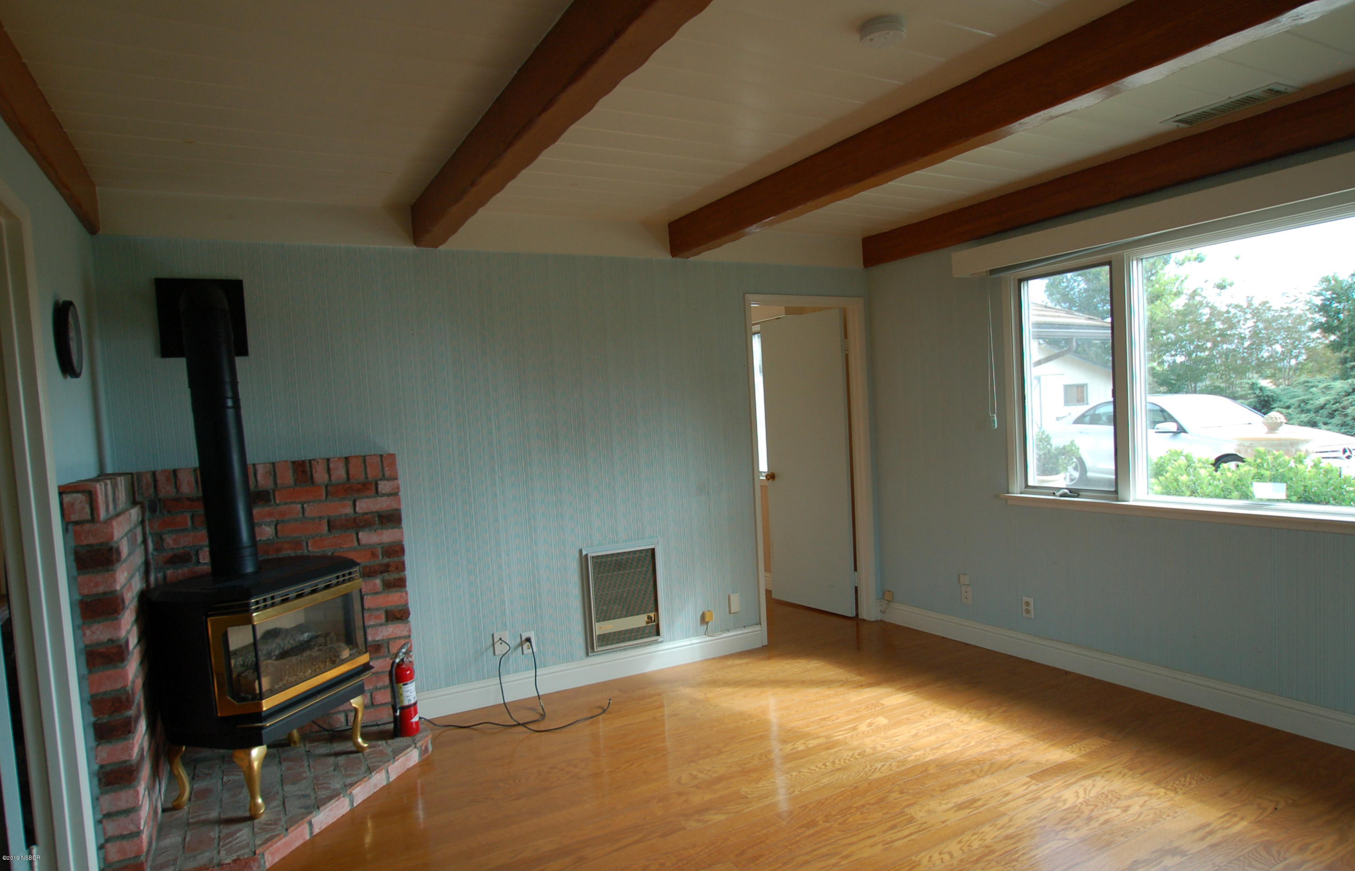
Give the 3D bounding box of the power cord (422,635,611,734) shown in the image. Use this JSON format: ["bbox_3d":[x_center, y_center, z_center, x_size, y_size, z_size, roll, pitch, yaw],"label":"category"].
[{"bbox_3d":[-0.749,1.172,3.768,0.880,0.355,0.480,-4,1,-27],"label":"power cord"}]

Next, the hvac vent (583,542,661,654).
[{"bbox_3d":[-0.292,0.873,4.271,0.437,0.567,0.055,-4,1,-27],"label":"hvac vent"}]

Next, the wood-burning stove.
[{"bbox_3d":[-1.730,0.362,3.121,0.640,1.975,0.770,-3,1,18],"label":"wood-burning stove"}]

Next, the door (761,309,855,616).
[{"bbox_3d":[0.897,0.189,5.531,0.038,2.030,0.810,-4,1,-36],"label":"door"}]

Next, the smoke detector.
[{"bbox_3d":[0.590,-1.140,2.265,0.132,0.042,0.132,-4,1,-27],"label":"smoke detector"}]

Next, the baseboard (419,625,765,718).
[{"bbox_3d":[-0.386,1.253,4.240,2.010,0.129,0.018,-4,1,-27],"label":"baseboard"}]

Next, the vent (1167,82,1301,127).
[{"bbox_3d":[2.077,-1.242,2.984,0.172,0.015,0.395,-4,1,-27],"label":"vent"}]

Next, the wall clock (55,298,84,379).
[{"bbox_3d":[-2.041,-0.324,2.645,0.040,0.255,0.255,-4,1,-27],"label":"wall clock"}]

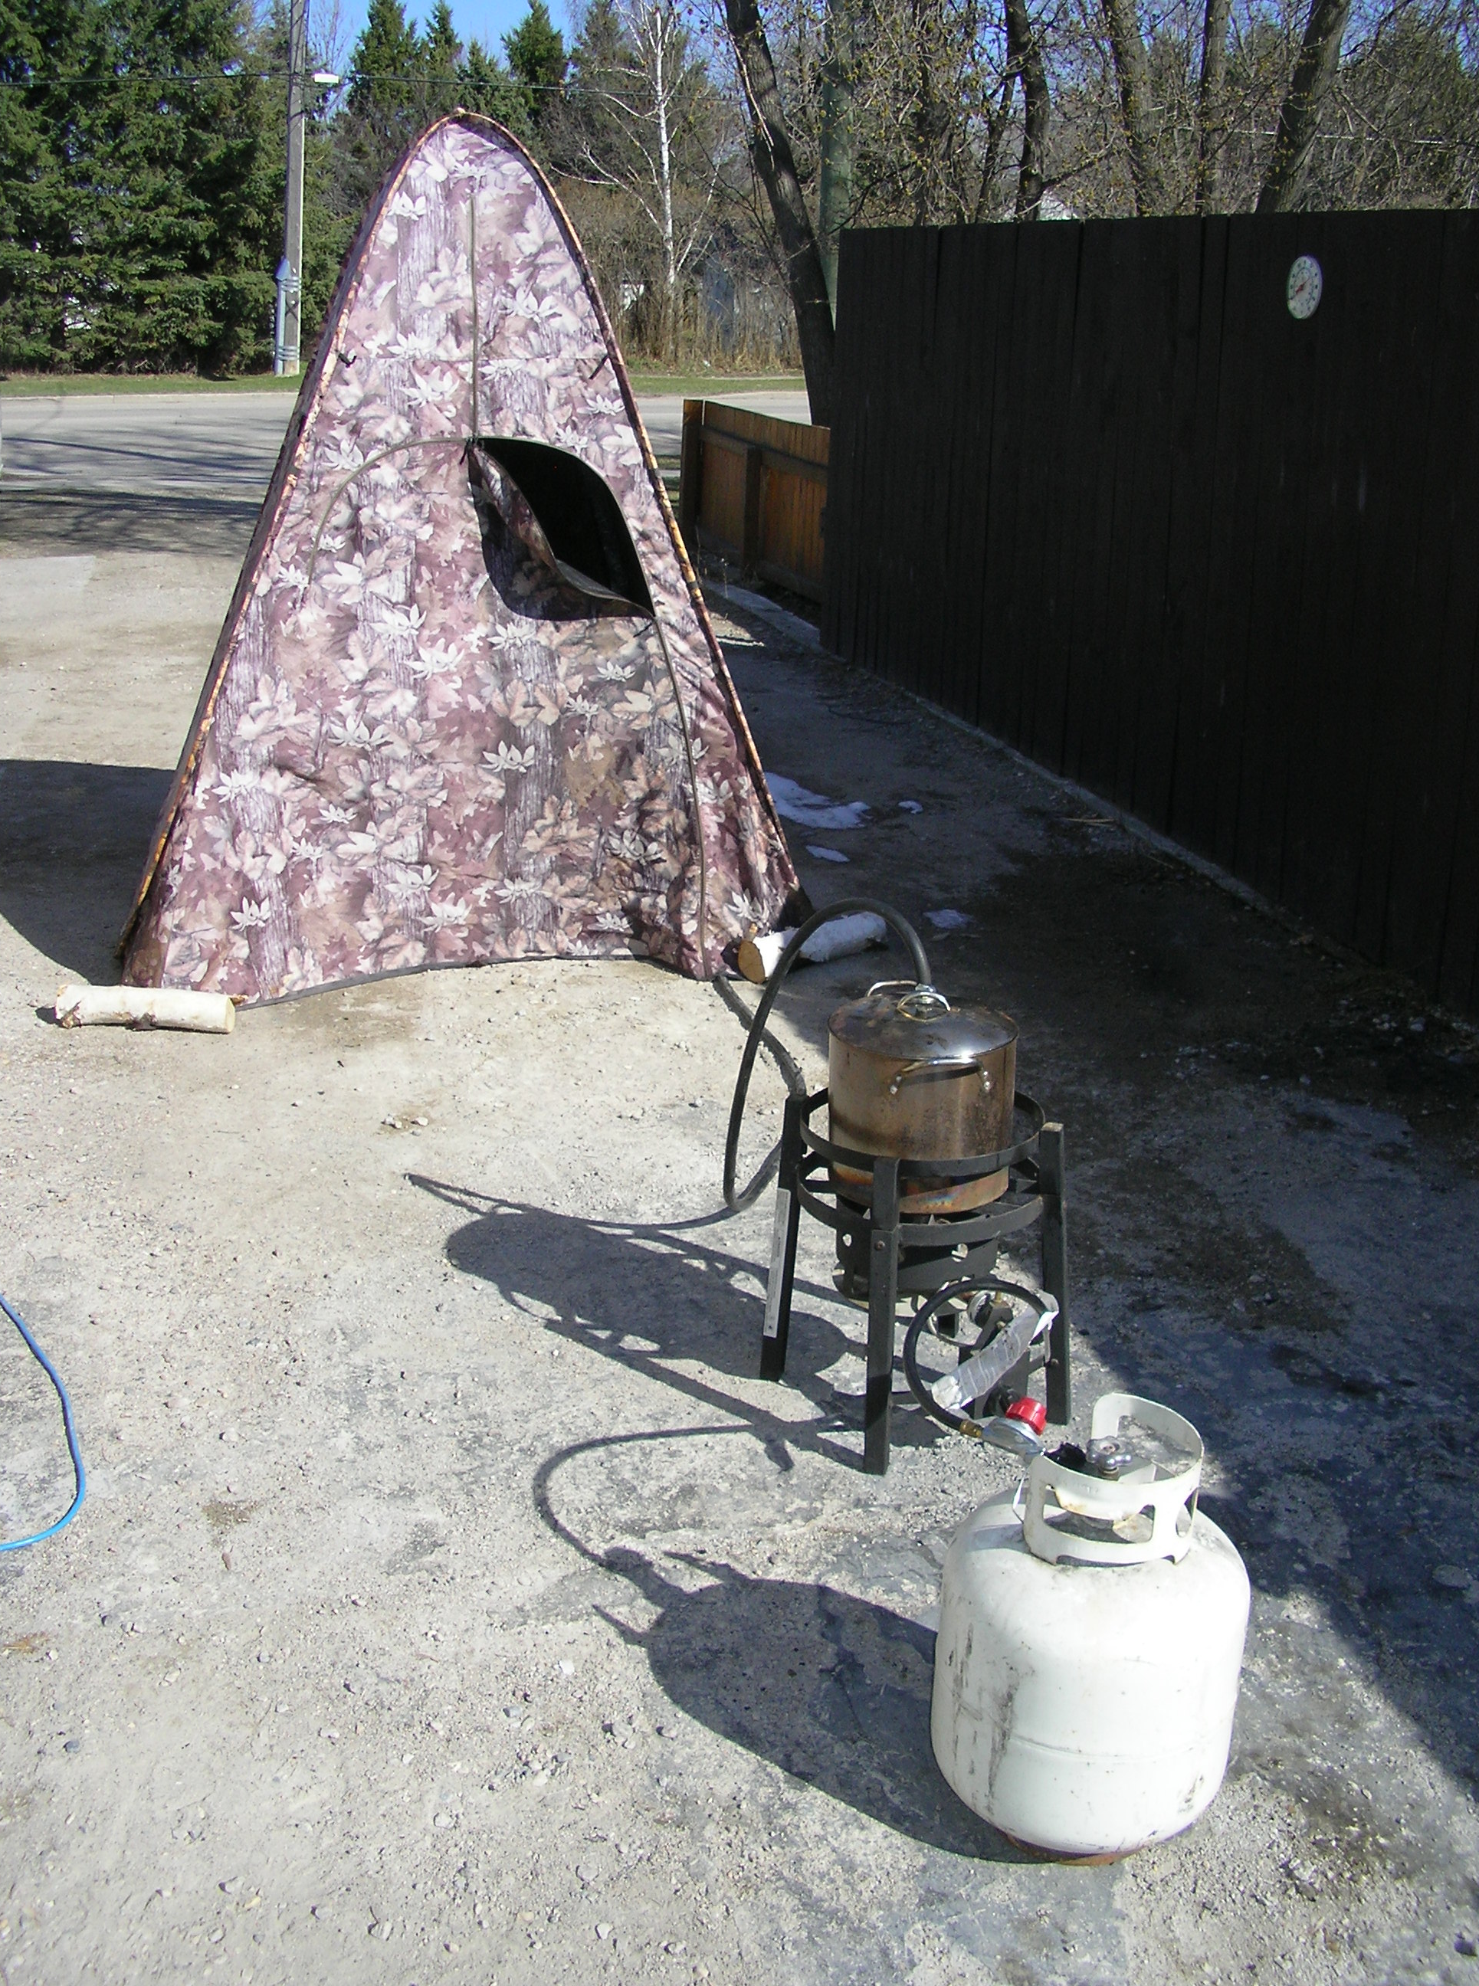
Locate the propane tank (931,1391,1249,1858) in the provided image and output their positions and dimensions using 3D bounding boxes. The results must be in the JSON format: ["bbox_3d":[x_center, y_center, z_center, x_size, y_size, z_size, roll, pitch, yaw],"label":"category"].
[{"bbox_3d":[0.362,0.653,2.202,0.312,0.450,0.312,2,20,-1],"label":"propane tank"}]

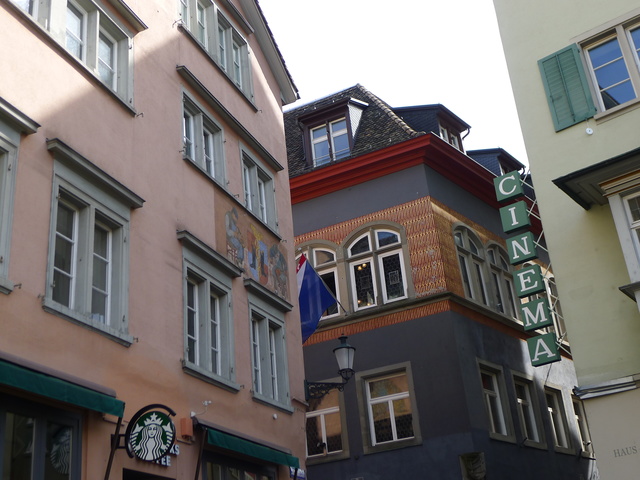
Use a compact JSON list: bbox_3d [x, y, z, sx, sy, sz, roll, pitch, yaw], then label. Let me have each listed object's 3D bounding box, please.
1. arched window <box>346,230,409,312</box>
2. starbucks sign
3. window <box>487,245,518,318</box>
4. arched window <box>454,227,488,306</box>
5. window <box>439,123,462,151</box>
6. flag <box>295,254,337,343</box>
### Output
[{"bbox_3d":[1.393,0.686,18.732,1.380,1.920,0.220,-16,-28,21],"label":"arched window"},{"bbox_3d":[-1.844,2.113,8.665,0.620,0.620,0.130,-15,-27,18],"label":"starbucks sign"},{"bbox_3d":[4.588,1.031,20.308,0.250,2.030,1.270,-24,-31,33],"label":"window"},{"bbox_3d":[3.613,0.609,19.221,0.250,2.030,1.270,-24,-31,33],"label":"arched window"},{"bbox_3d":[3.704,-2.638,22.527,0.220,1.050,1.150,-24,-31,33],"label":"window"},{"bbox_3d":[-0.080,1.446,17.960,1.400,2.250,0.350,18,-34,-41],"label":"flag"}]

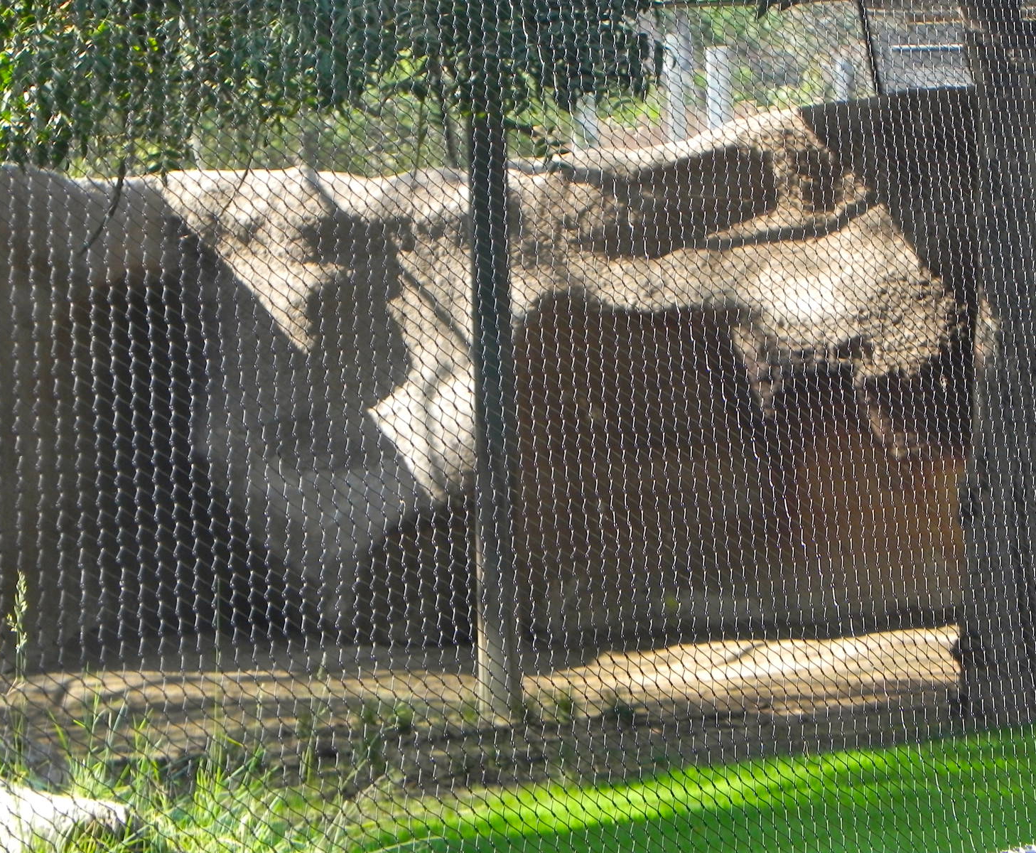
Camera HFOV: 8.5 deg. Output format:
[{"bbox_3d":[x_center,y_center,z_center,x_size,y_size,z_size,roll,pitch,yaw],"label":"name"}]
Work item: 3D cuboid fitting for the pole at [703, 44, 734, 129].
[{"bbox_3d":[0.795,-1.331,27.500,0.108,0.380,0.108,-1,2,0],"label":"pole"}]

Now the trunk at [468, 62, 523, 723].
[{"bbox_3d":[-0.068,-0.134,20.000,0.114,2.000,0.114,-1,2,0],"label":"trunk"}]

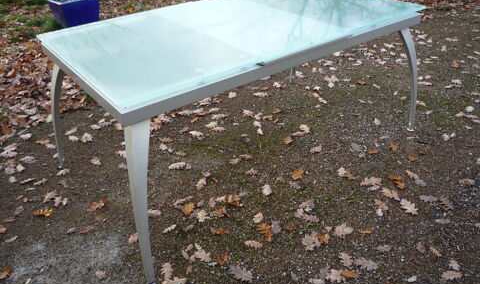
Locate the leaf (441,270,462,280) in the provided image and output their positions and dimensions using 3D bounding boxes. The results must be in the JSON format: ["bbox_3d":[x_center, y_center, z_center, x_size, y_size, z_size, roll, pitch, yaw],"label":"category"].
[{"bbox_3d":[0.856,0.541,1.686,0.090,0.025,0.050,0,32,1],"label":"leaf"}]

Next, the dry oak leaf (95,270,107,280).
[{"bbox_3d":[-0.558,0.533,1.681,0.053,0.015,0.032,12,35,20],"label":"dry oak leaf"}]

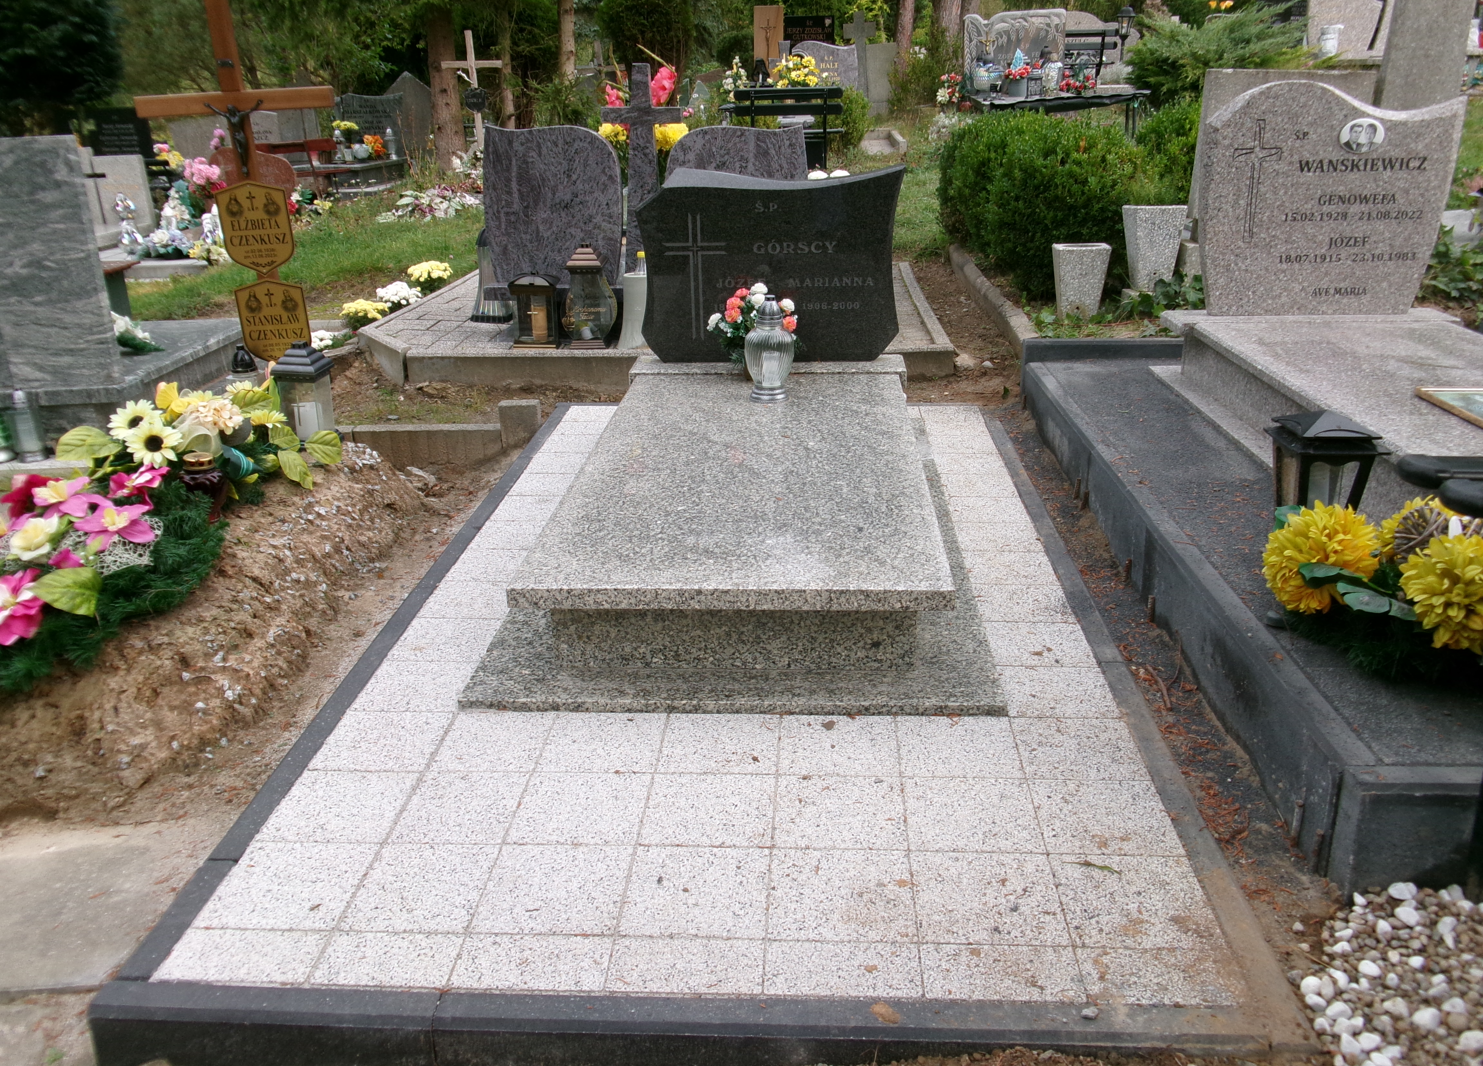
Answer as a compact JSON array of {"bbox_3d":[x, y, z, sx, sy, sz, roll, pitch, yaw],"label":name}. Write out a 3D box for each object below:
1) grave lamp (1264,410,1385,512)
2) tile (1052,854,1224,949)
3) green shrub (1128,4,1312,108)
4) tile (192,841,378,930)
[{"bbox_3d":[1.184,-0.123,2.451,0.172,0.265,0.172,1,21,3],"label":"grave lamp"},{"bbox_3d":[0.552,0.530,1.700,0.200,0.027,0.202,0,21,4],"label":"tile"},{"bbox_3d":[3.134,-3.096,7.848,1.350,0.750,1.100,6,23,19],"label":"green shrub"},{"bbox_3d":[-0.662,0.530,1.778,0.199,0.027,0.201,0,21,4],"label":"tile"}]

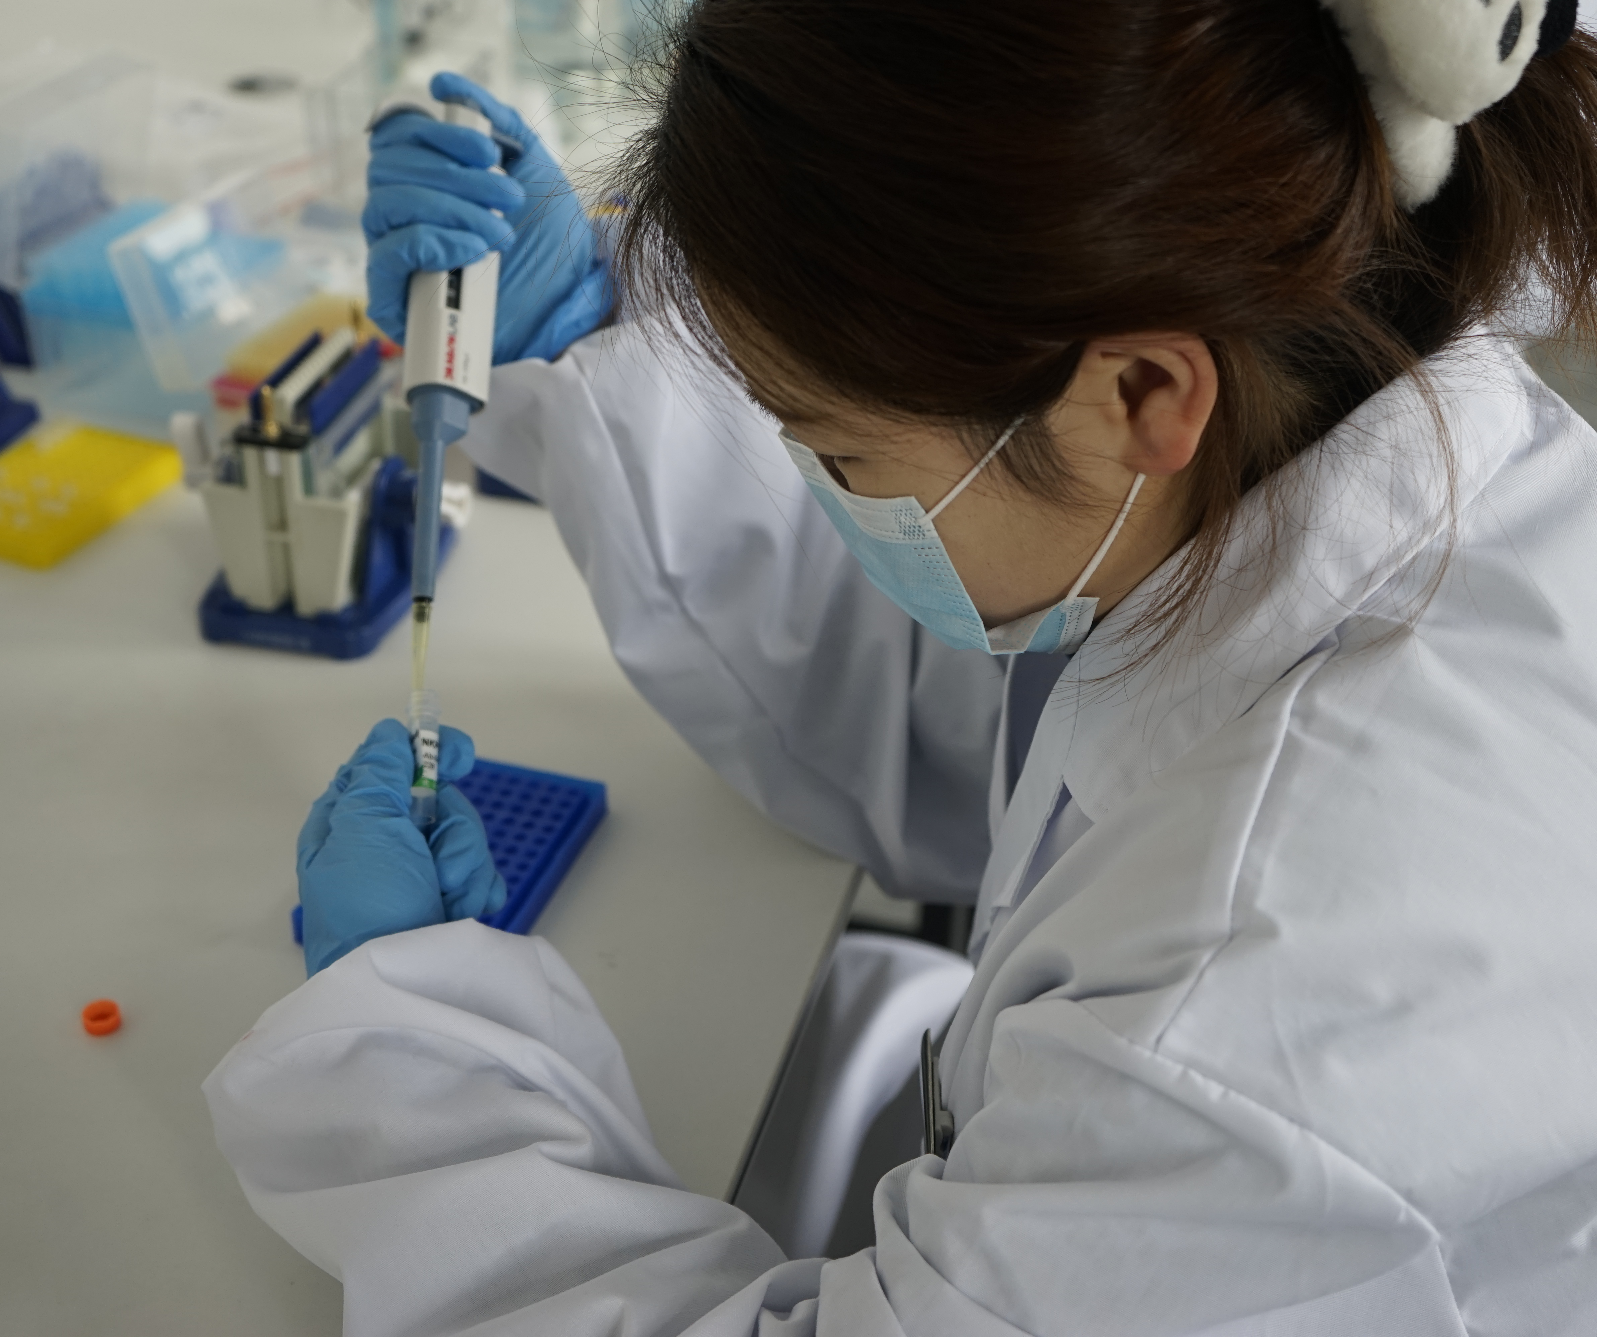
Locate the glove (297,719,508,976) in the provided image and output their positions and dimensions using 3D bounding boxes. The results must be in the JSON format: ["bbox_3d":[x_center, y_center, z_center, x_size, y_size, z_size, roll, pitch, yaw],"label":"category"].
[{"bbox_3d":[-0.147,0.070,0.765,0.082,0.108,0.080,5,13,-10],"label":"glove"}]

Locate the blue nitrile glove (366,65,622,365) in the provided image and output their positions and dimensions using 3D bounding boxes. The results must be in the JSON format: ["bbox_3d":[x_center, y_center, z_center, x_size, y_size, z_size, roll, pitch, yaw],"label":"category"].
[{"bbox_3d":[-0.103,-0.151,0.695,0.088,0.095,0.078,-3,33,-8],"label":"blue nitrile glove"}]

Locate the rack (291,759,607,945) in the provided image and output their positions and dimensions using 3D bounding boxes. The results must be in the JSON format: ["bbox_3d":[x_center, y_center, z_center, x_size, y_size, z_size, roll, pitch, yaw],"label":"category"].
[{"bbox_3d":[-0.140,0.079,0.848,0.085,0.017,0.122,10,33,13],"label":"rack"}]

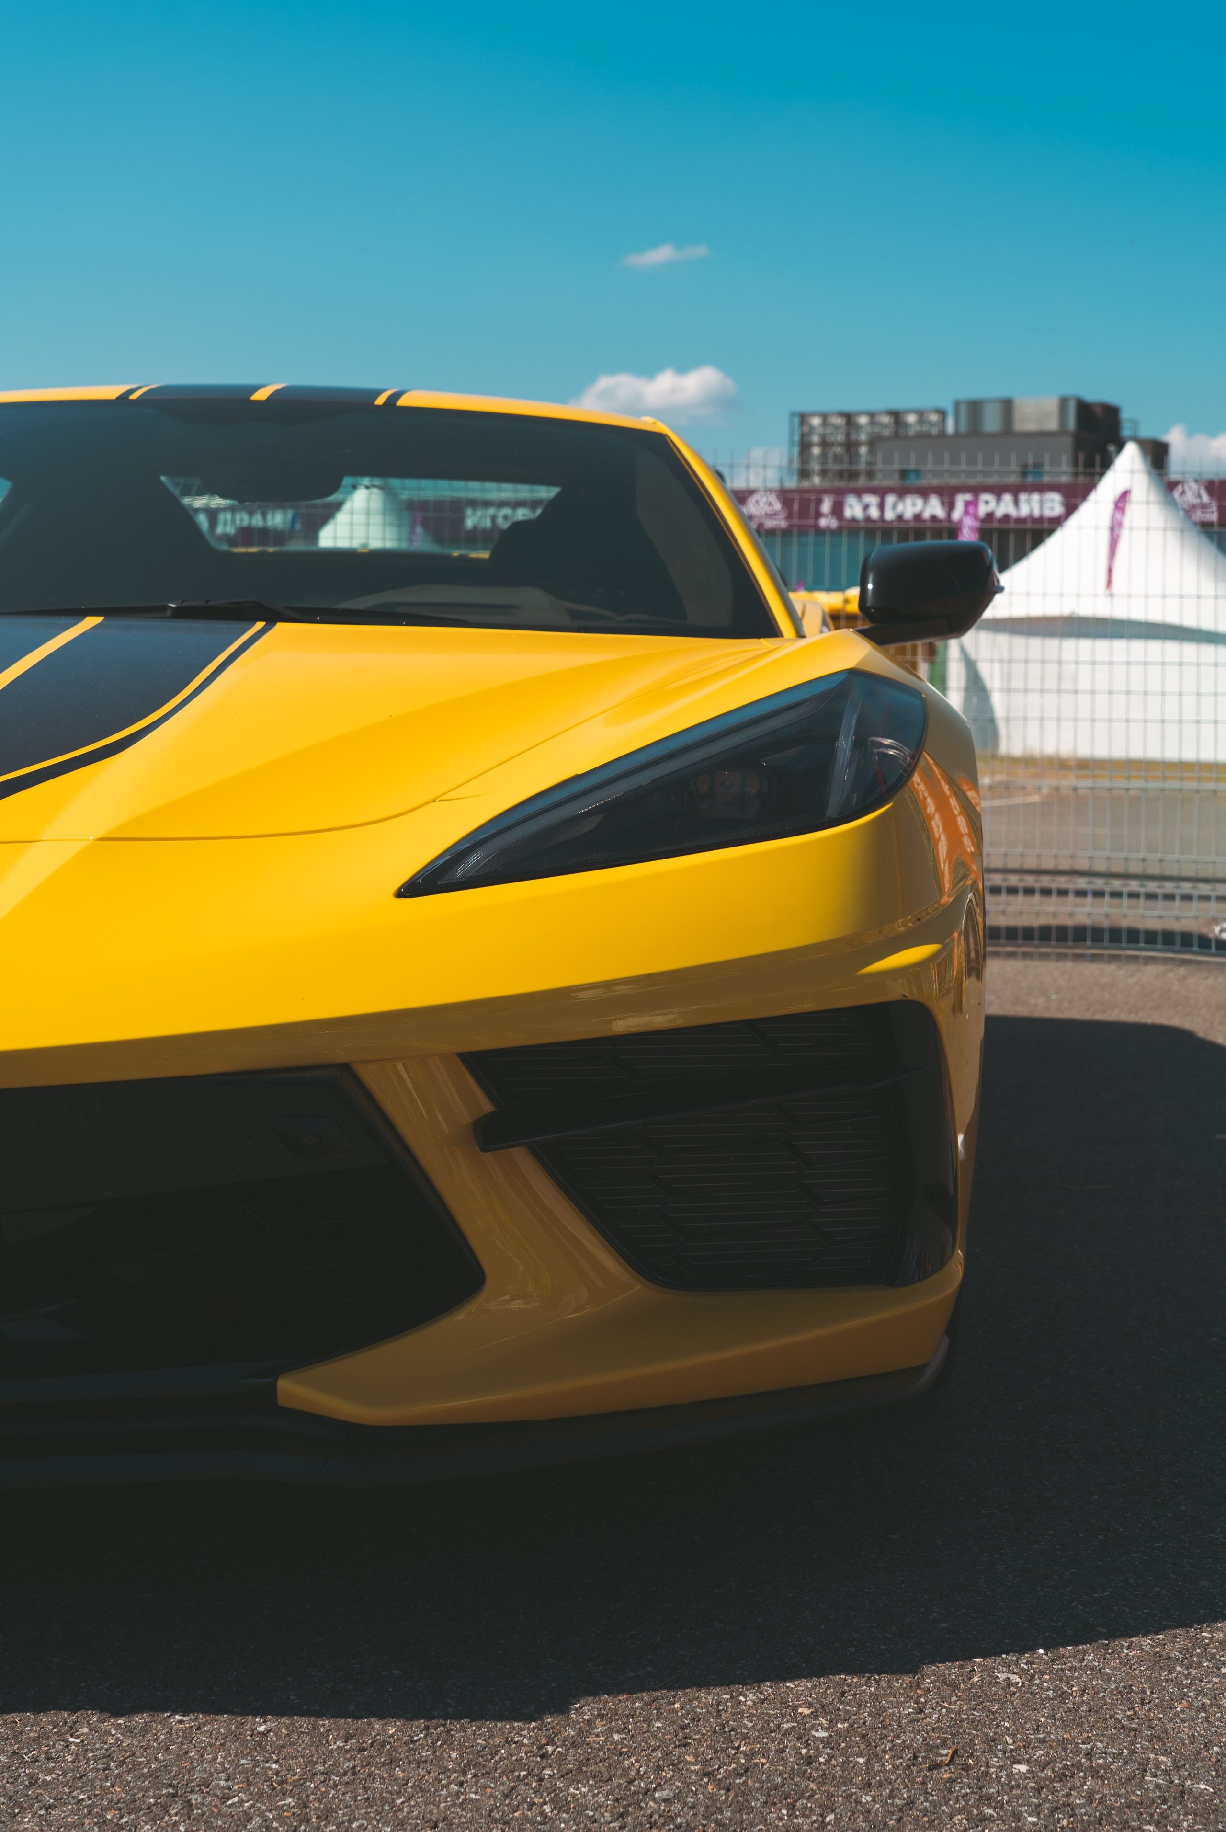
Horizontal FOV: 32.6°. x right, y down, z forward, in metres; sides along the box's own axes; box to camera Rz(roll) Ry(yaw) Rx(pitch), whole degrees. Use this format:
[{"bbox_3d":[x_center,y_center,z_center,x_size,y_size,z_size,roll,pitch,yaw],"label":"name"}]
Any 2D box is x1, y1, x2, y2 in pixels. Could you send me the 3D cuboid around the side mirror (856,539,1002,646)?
[{"bbox_3d":[0.443,-0.446,2.923,0.215,0.147,0.150,1,5,2],"label":"side mirror"}]

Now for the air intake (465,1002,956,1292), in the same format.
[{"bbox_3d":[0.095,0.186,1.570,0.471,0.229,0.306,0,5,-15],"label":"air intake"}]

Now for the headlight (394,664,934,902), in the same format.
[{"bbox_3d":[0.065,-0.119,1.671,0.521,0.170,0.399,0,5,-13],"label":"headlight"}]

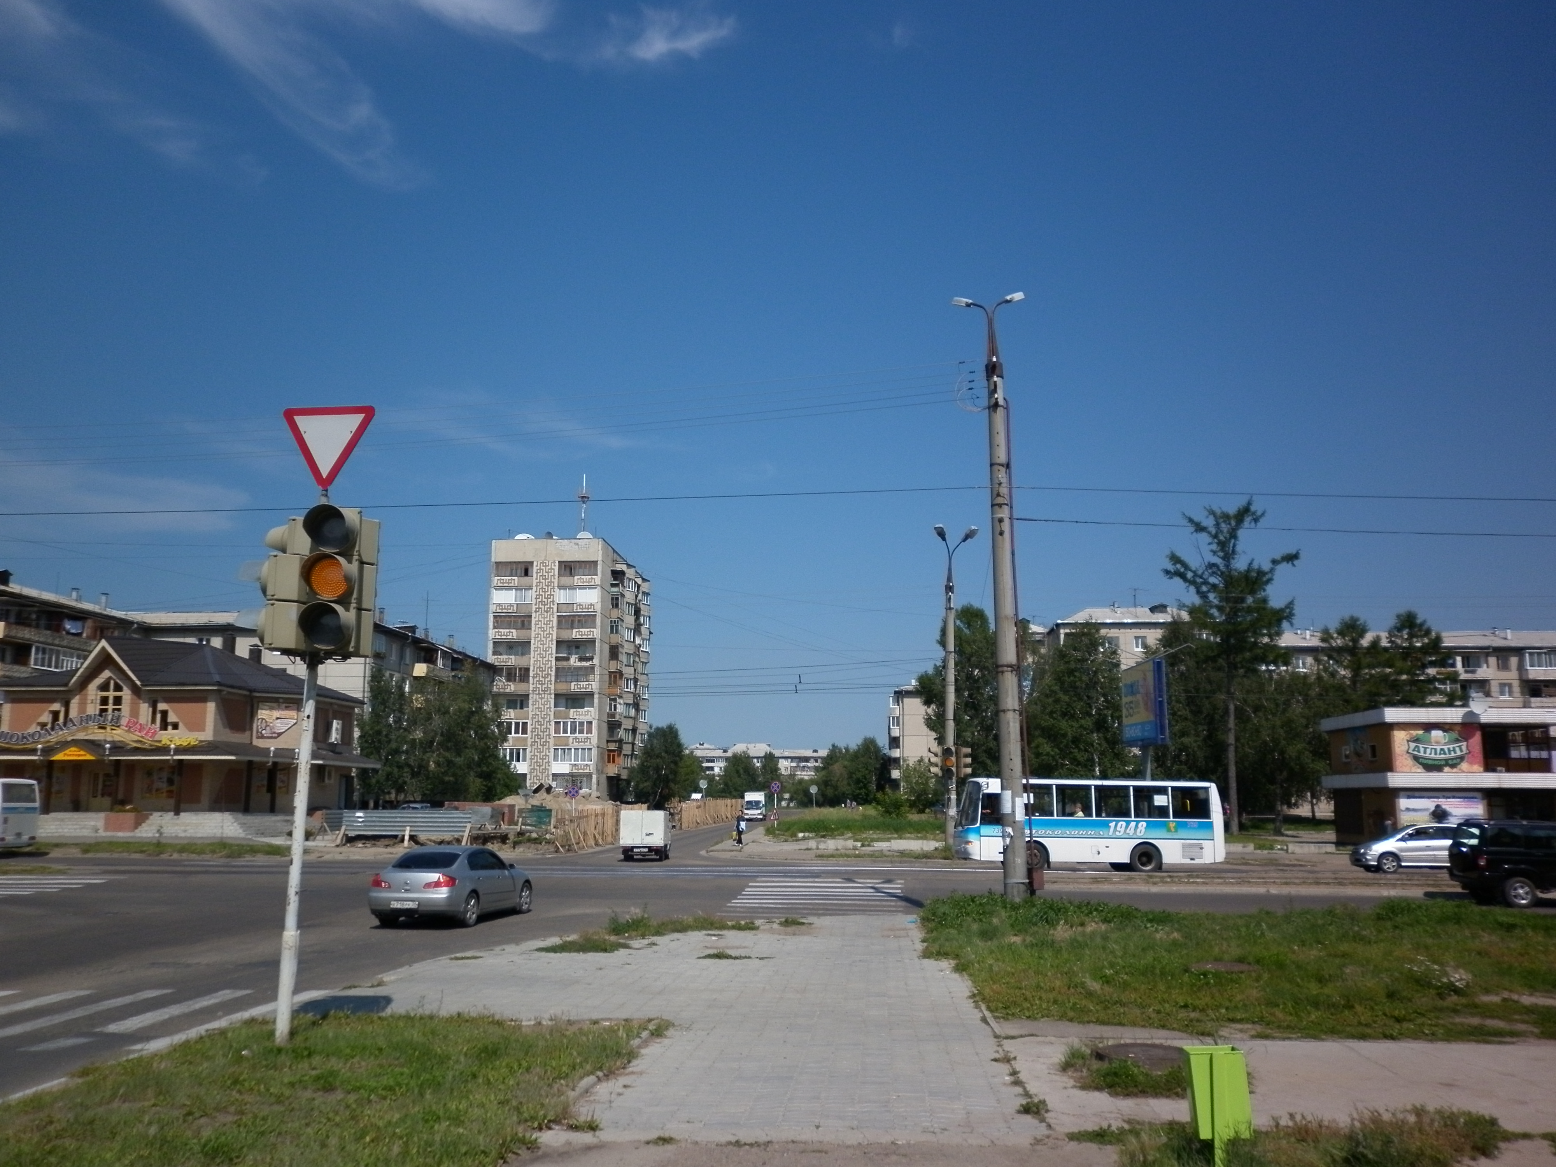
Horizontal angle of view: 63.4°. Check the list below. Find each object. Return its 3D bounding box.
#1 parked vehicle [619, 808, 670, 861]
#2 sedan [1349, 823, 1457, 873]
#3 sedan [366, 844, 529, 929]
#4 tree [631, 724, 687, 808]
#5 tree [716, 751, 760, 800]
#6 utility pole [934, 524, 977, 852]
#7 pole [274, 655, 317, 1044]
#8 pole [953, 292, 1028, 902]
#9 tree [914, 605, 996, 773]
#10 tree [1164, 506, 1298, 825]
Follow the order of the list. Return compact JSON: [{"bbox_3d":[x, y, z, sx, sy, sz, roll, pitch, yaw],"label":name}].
[{"bbox_3d":[-5.009,9.688,48.562,1.630,1.900,4.150,0,-10,1],"label":"parked vehicle"},{"bbox_3d":[21.324,8.745,41.331,4.500,1.580,1.720,-1,-10,4],"label":"sedan"},{"bbox_3d":[-6.419,5.990,25.309,1.780,1.470,4.670,-1,-9,10],"label":"sedan"},{"bbox_3d":[-11.189,17.222,116.734,5.100,8.370,5.000,0,-9,0],"label":"tree"},{"bbox_3d":[-7.140,32.509,212.527,7.400,8.910,7.000,0,-9,0],"label":"tree"},{"bbox_3d":[6.608,3.925,47.210,1.600,12.350,1.500,-1,-10,4],"label":"utility pole"},{"bbox_3d":[-3.441,1.871,9.012,0.130,2.780,0.130,0,-10,0],"label":"pole"},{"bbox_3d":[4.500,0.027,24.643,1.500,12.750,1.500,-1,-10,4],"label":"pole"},{"bbox_3d":[12.322,8.809,84.698,6.200,14.910,6.000,0,-9,0],"label":"tree"},{"bbox_3d":[25.585,4.581,71.218,7.400,19.050,7.000,0,-9,0],"label":"tree"}]

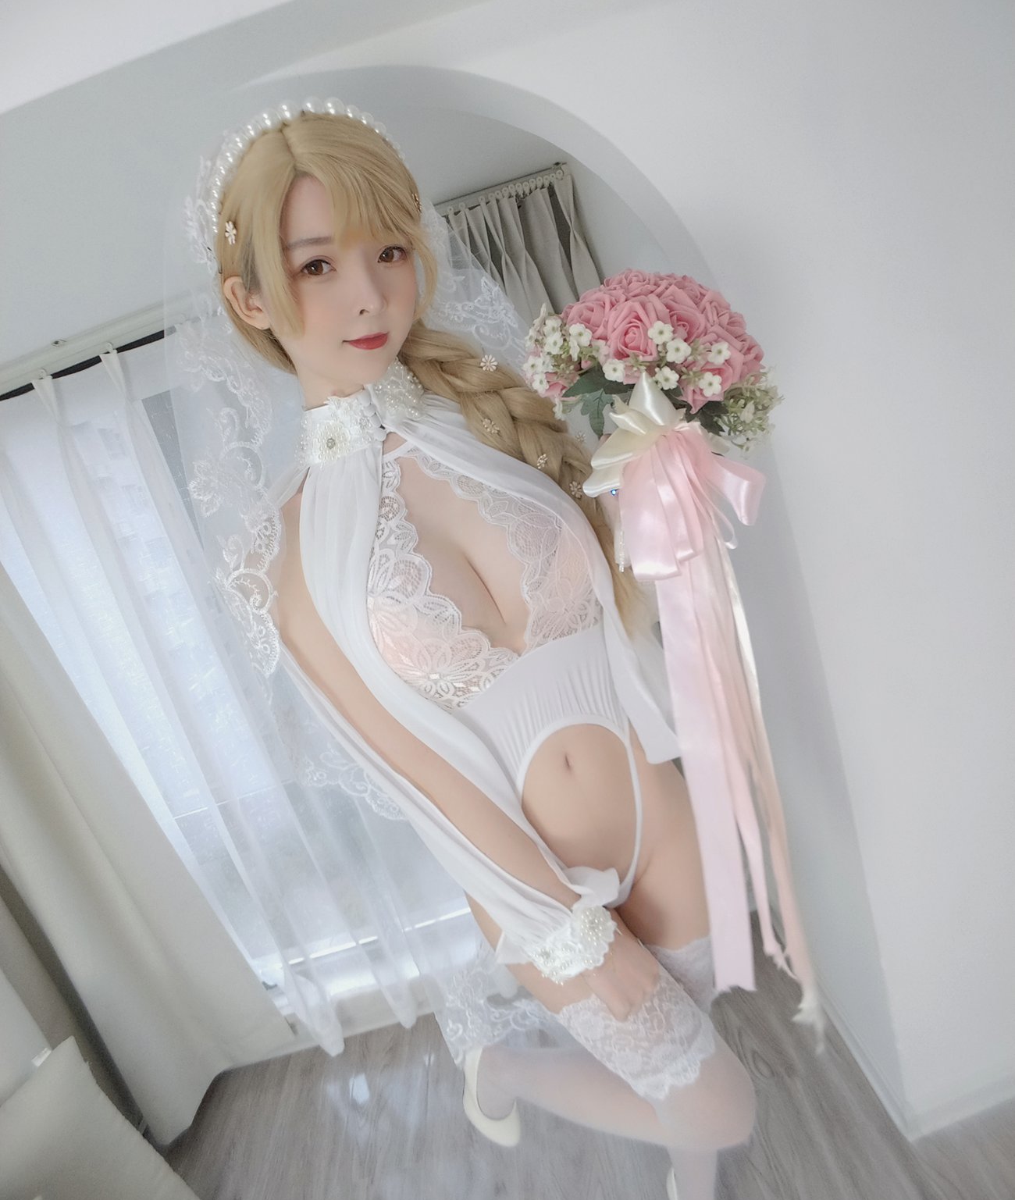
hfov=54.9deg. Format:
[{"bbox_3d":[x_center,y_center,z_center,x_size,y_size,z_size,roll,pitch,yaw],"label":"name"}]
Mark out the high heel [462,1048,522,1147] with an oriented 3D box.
[{"bbox_3d":[-0.023,0.695,1.380,0.080,0.205,0.125,-27,-3,-35],"label":"high heel"}]

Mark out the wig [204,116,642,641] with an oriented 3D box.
[{"bbox_3d":[-0.081,-0.194,0.895,0.247,0.533,0.300,-22,20,-30],"label":"wig"}]

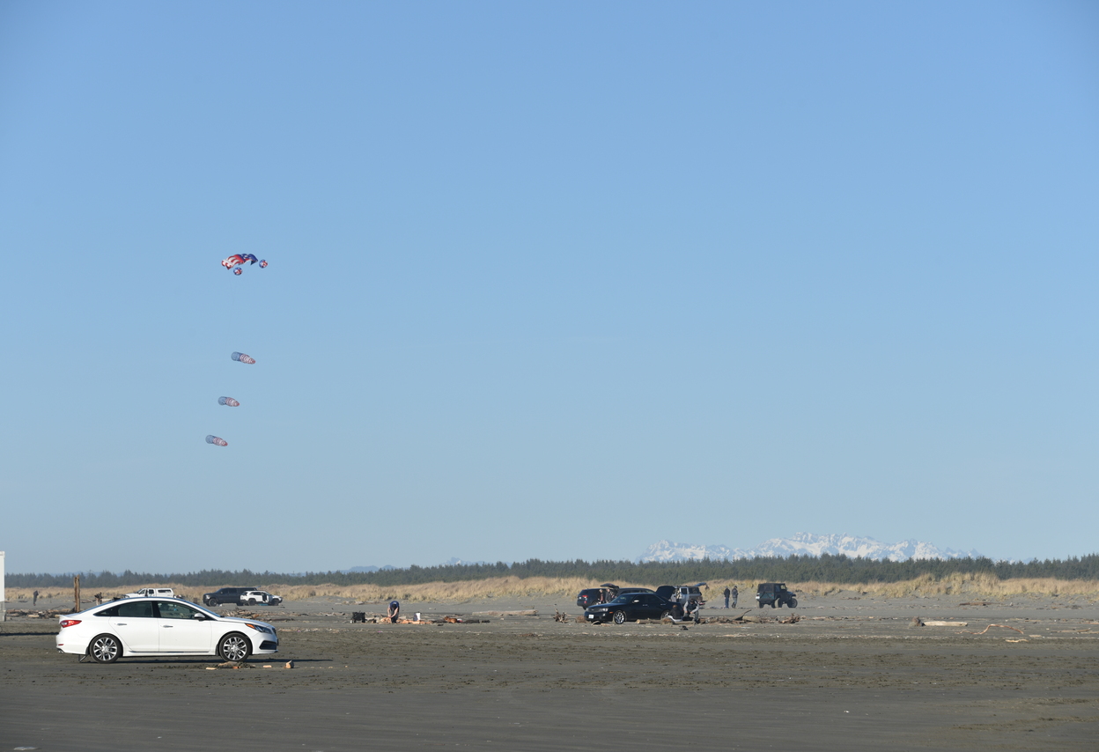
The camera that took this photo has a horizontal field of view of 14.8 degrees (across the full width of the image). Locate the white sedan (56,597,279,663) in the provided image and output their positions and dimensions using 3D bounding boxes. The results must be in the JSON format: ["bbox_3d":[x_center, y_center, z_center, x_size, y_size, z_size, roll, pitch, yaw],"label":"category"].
[{"bbox_3d":[-8.329,5.545,92.200,4.850,1.460,1.865,0,-3,-2],"label":"white sedan"}]

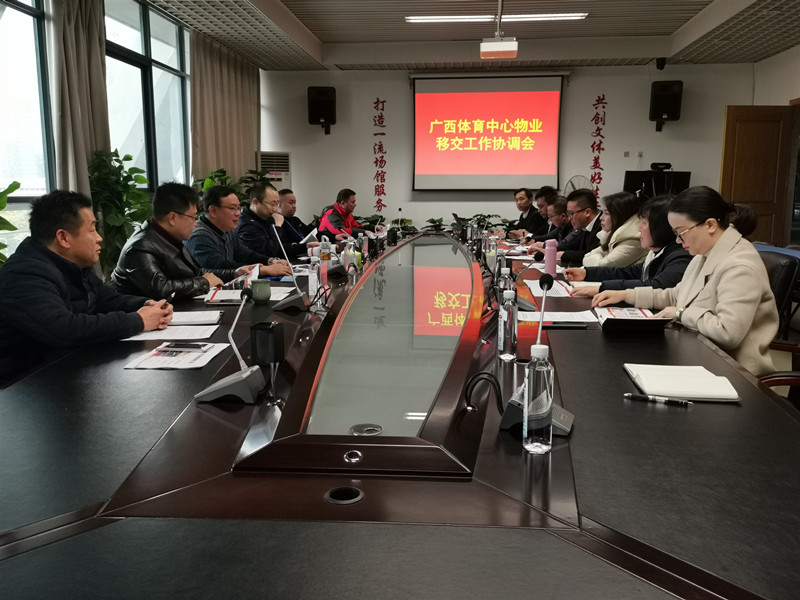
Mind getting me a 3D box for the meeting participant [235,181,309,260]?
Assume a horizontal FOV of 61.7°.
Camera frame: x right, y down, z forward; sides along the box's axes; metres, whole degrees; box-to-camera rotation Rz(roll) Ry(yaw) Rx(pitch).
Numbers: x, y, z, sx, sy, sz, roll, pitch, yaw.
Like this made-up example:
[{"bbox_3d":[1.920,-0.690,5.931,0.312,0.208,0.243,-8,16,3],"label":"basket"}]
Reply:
[{"bbox_3d":[-0.870,-0.129,4.460,0.700,1.279,0.560,1,9,6],"label":"meeting participant"}]

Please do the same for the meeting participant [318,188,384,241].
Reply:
[{"bbox_3d":[-0.500,-0.506,6.980,0.640,1.270,0.520,2,9,10],"label":"meeting participant"}]

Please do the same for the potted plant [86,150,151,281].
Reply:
[{"bbox_3d":[-2.177,-0.396,5.322,0.460,1.563,0.460,1,9,5],"label":"potted plant"}]

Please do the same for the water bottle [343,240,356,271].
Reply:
[{"bbox_3d":[-0.307,-0.271,4.136,0.068,0.205,0.068,1,9,6],"label":"water bottle"}]

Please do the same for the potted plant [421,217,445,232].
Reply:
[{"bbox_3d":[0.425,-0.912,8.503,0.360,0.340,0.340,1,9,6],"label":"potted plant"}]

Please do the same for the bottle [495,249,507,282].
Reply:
[{"bbox_3d":[0.512,-0.162,3.435,0.057,0.198,0.057,1,9,6],"label":"bottle"}]

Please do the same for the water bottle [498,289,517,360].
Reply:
[{"bbox_3d":[0.309,0.073,1.905,0.052,0.196,0.052,1,9,5],"label":"water bottle"}]

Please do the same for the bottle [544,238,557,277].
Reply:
[{"bbox_3d":[0.860,-0.234,3.799,0.068,0.207,0.068,1,9,6],"label":"bottle"}]

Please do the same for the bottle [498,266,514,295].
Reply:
[{"bbox_3d":[0.387,-0.017,2.458,0.053,0.191,0.053,1,9,6],"label":"bottle"}]

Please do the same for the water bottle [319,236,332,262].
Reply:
[{"bbox_3d":[-0.525,-0.364,4.743,0.074,0.180,0.074,1,9,5],"label":"water bottle"}]

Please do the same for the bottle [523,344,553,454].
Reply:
[{"bbox_3d":[0.255,0.179,1.226,0.052,0.196,0.052,1,9,5],"label":"bottle"}]

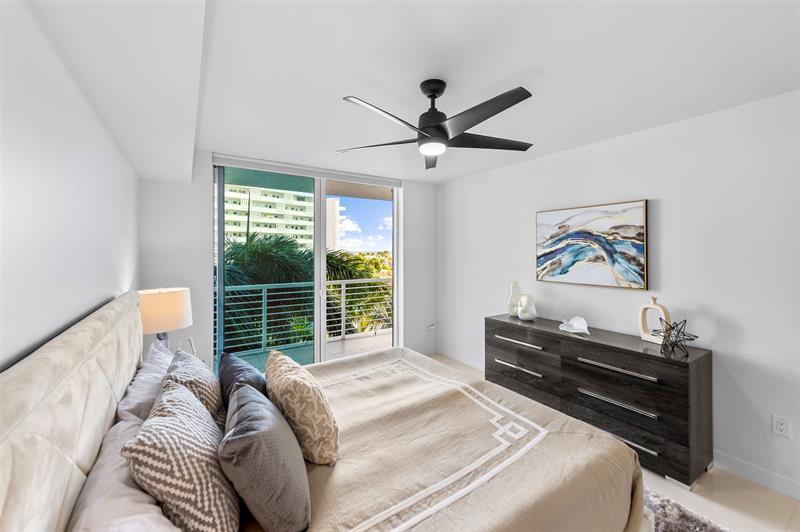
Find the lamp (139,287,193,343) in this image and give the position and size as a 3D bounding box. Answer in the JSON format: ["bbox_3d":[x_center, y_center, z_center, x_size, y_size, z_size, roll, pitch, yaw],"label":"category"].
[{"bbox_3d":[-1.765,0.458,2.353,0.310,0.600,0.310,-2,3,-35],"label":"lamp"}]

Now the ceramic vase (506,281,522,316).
[{"bbox_3d":[1.258,0.359,3.401,0.120,0.375,0.140,-2,3,-35],"label":"ceramic vase"}]

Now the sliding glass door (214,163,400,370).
[{"bbox_3d":[-0.913,0.157,3.725,2.200,2.410,0.120,-2,3,-35],"label":"sliding glass door"}]

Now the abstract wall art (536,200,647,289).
[{"bbox_3d":[1.735,-0.188,2.916,0.045,0.722,0.942,-2,3,-35],"label":"abstract wall art"}]

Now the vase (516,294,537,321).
[{"bbox_3d":[1.332,0.435,3.260,0.135,0.265,0.160,-2,3,-35],"label":"vase"}]

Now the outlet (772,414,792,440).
[{"bbox_3d":[2.434,1.025,1.984,0.010,0.120,0.077,-2,3,-35],"label":"outlet"}]

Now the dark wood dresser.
[{"bbox_3d":[1.574,0.997,2.798,0.448,0.827,1.658,-2,3,-35],"label":"dark wood dresser"}]

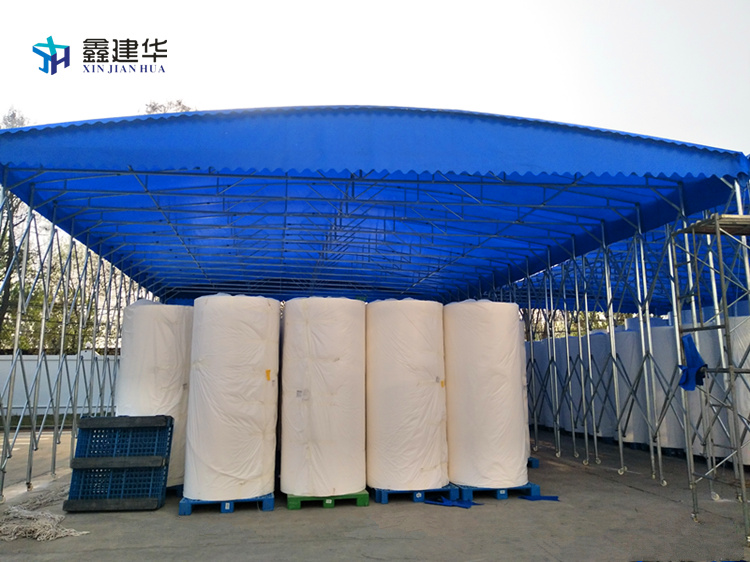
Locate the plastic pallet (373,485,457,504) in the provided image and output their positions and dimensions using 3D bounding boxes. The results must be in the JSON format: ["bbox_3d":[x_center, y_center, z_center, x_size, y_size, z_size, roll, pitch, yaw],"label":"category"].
[{"bbox_3d":[0.500,3.045,8.296,1.140,0.155,1.120,2,-10,-12],"label":"plastic pallet"}]

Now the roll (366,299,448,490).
[{"bbox_3d":[0.487,1.671,8.520,1.200,2.630,1.200,1,-10,-10],"label":"roll"}]

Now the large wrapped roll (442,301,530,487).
[{"bbox_3d":[1.677,1.678,8.578,1.170,2.620,1.170,0,-10,0],"label":"large wrapped roll"}]

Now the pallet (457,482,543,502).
[{"bbox_3d":[1.655,3.060,8.432,1.197,0.155,1.120,1,-10,-11],"label":"pallet"}]

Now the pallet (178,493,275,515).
[{"bbox_3d":[-1.967,2.962,7.704,1.172,0.155,1.120,1,-10,-9],"label":"pallet"}]

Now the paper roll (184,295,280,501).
[{"bbox_3d":[-1.989,1.597,7.978,1.200,2.630,1.200,1,-10,-10],"label":"paper roll"}]

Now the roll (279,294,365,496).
[{"bbox_3d":[-0.724,1.618,8.155,1.200,2.630,1.200,1,-10,-10],"label":"roll"}]

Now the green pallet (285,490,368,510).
[{"bbox_3d":[-0.697,2.994,7.945,1.072,0.155,1.120,1,-10,-10],"label":"green pallet"}]

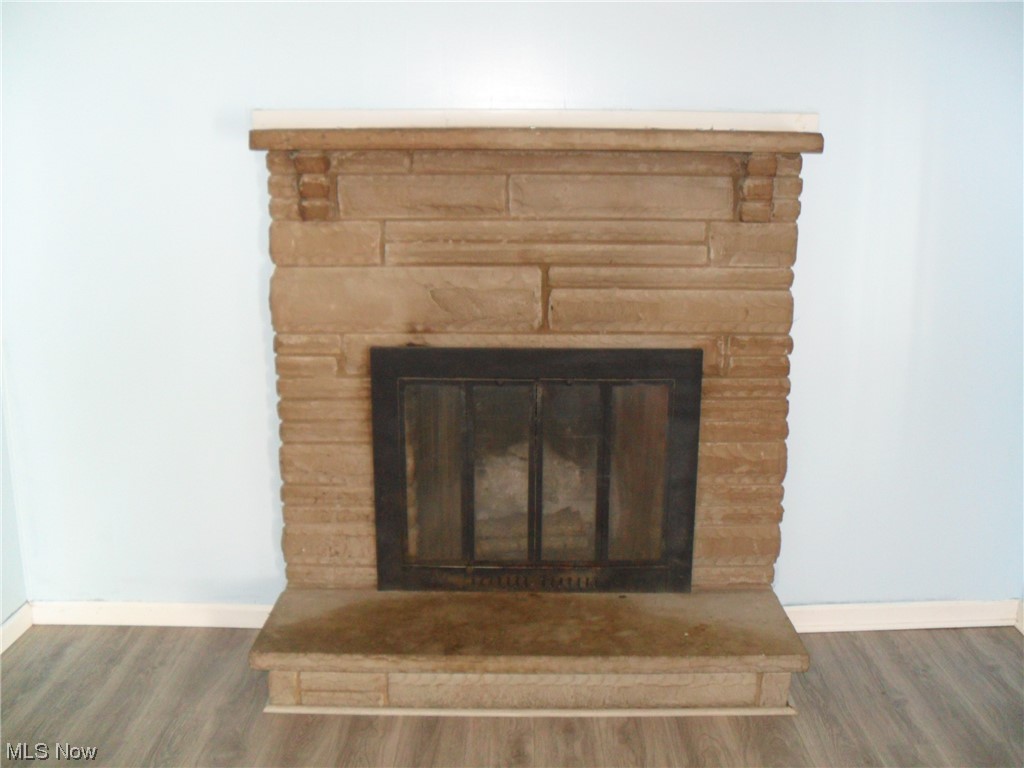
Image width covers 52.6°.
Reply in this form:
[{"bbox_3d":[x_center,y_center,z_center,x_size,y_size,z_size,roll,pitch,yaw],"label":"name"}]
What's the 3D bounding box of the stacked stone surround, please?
[{"bbox_3d":[0.063,-0.033,2.943,1.488,1.344,0.265,0,14,0],"label":"stacked stone surround"}]

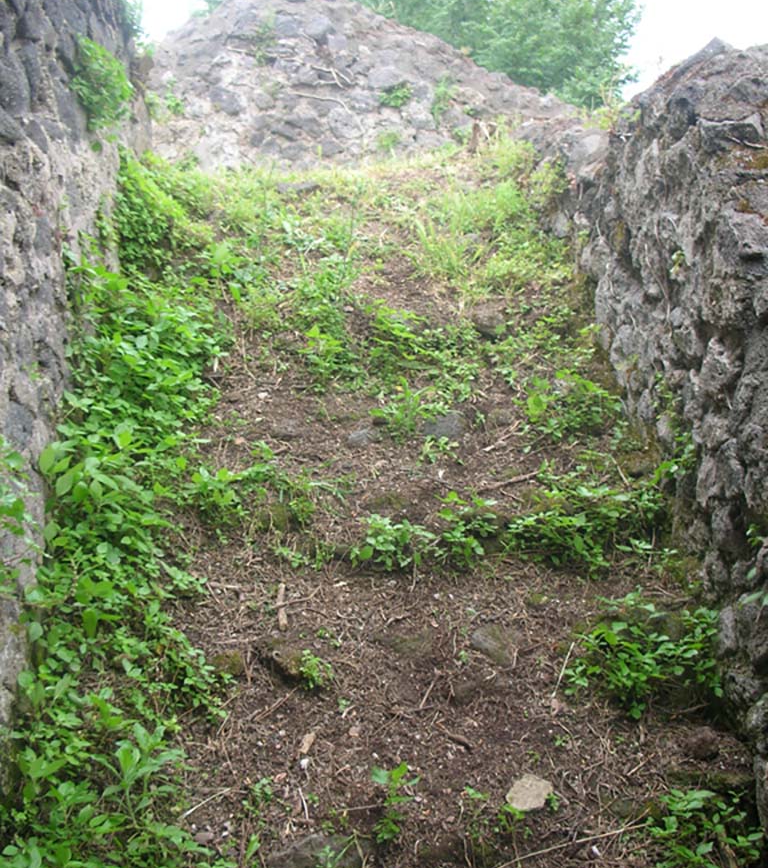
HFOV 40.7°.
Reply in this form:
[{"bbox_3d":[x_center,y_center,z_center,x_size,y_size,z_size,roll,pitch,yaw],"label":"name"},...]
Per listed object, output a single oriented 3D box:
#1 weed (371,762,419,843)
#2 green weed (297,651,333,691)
[{"bbox_3d":[0.025,0.883,2.480,0.112,0.170,0.100,0,7,0],"label":"weed"},{"bbox_3d":[-0.184,0.644,2.820,0.097,0.095,0.085,0,7,0],"label":"green weed"}]

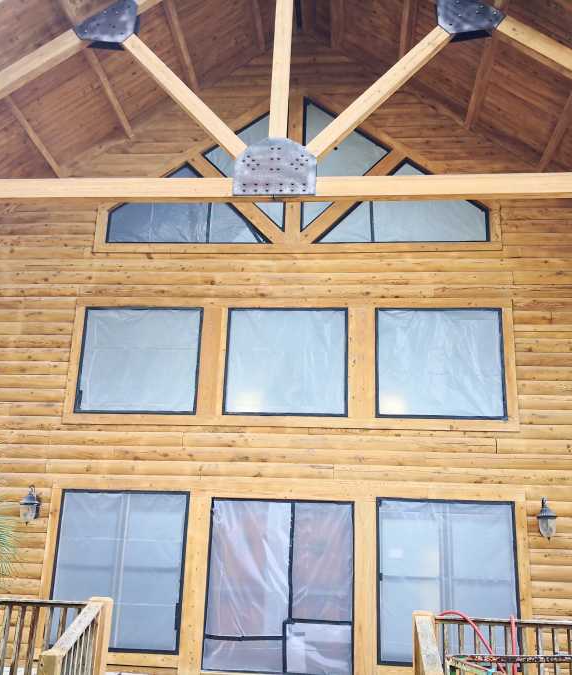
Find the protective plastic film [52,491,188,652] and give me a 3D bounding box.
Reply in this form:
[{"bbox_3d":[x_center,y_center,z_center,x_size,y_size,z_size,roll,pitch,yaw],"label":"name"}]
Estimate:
[{"bbox_3d":[-2.139,2.955,8.952,1.710,1.950,0.040,0,-16,6],"label":"protective plastic film"}]

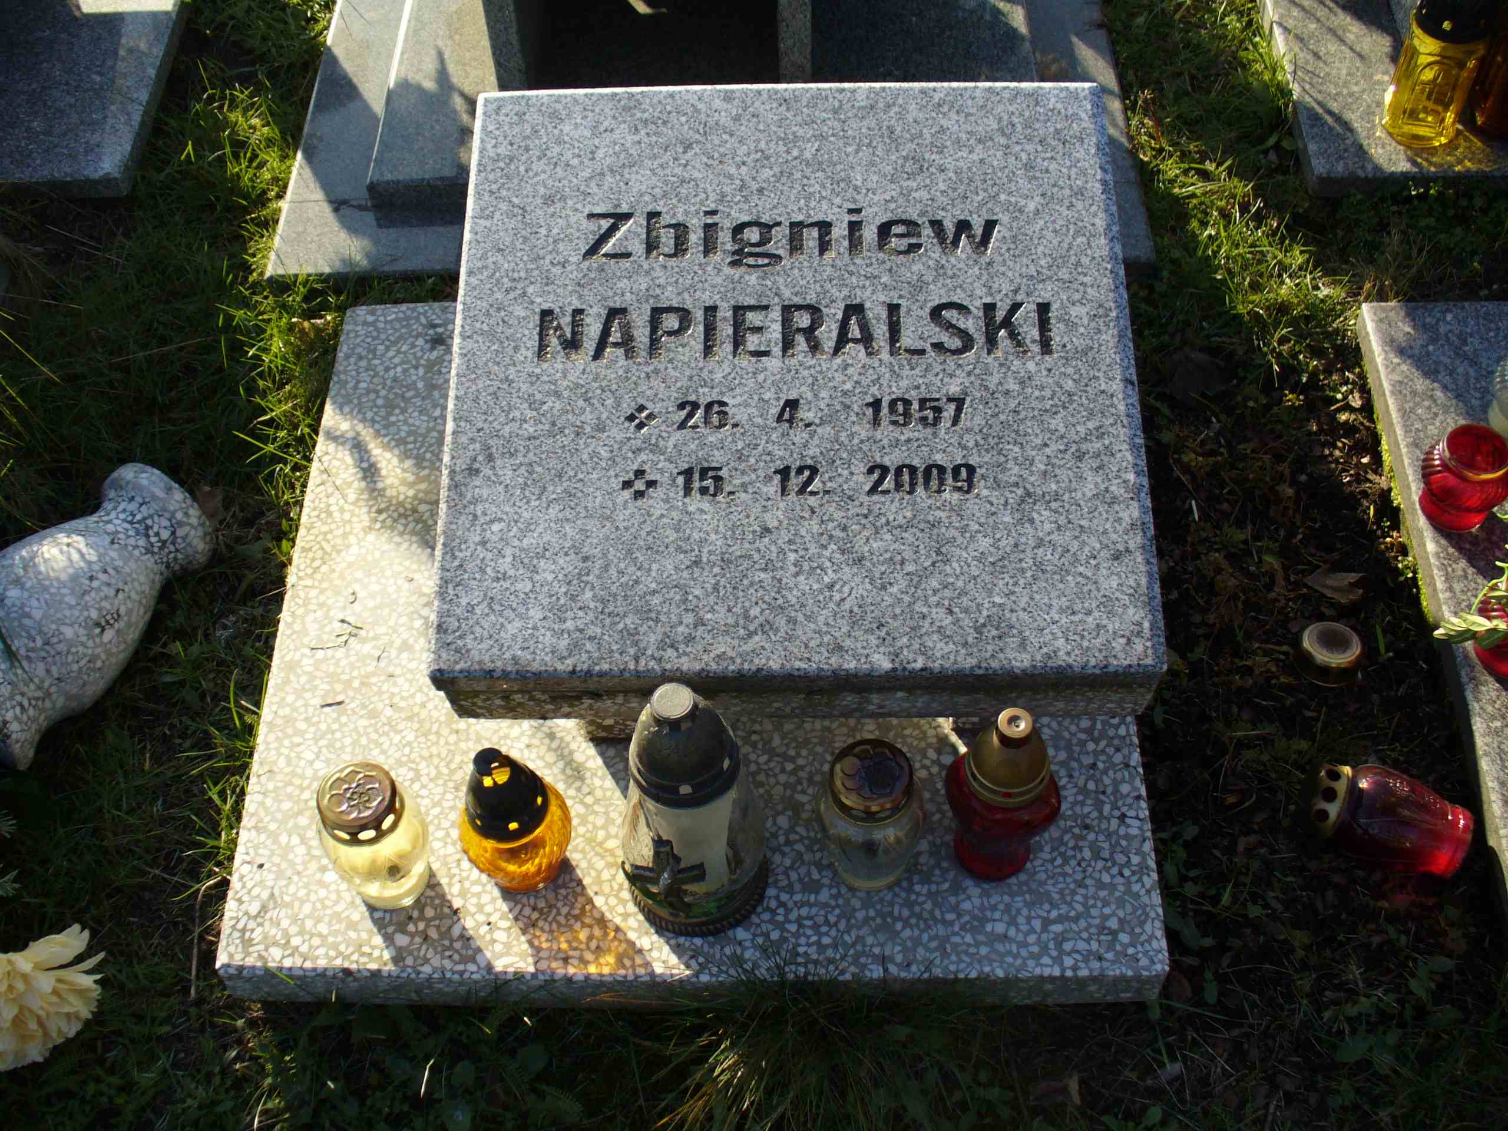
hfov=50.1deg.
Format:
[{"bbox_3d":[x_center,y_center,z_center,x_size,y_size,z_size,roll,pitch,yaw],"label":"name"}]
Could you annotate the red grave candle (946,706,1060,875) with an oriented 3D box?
[{"bbox_3d":[0.187,0.167,1.213,0.089,0.203,0.078,15,58,11],"label":"red grave candle"}]

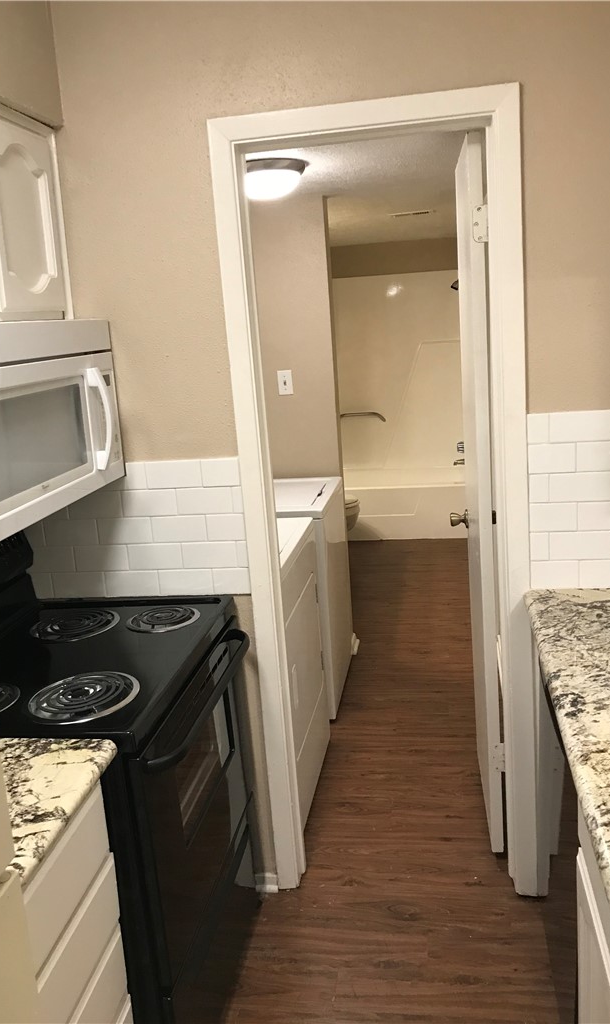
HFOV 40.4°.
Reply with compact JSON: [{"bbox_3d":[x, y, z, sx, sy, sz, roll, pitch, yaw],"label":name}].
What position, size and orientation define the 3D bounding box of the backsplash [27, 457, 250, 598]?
[{"bbox_3d":[-0.506,0.052,2.271,0.703,0.376,0.018,-2,12,9],"label":"backsplash"}]

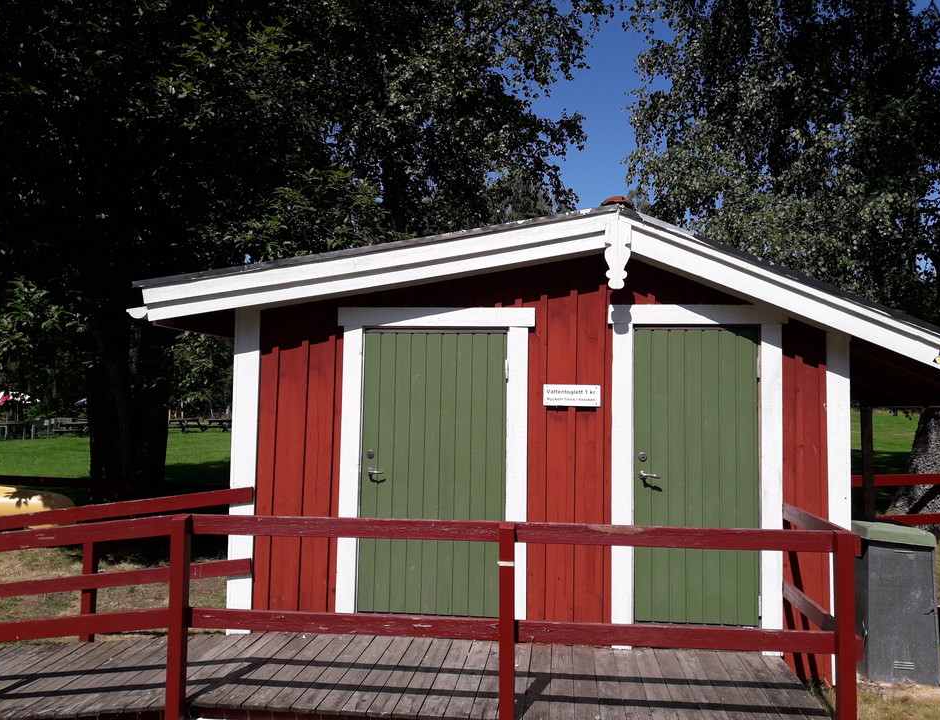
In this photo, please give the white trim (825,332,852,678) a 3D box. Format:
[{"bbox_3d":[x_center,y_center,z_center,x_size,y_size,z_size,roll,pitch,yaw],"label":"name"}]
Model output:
[{"bbox_3d":[2.486,0.983,5.209,0.157,2.339,0.035,1,-3,5],"label":"white trim"}]

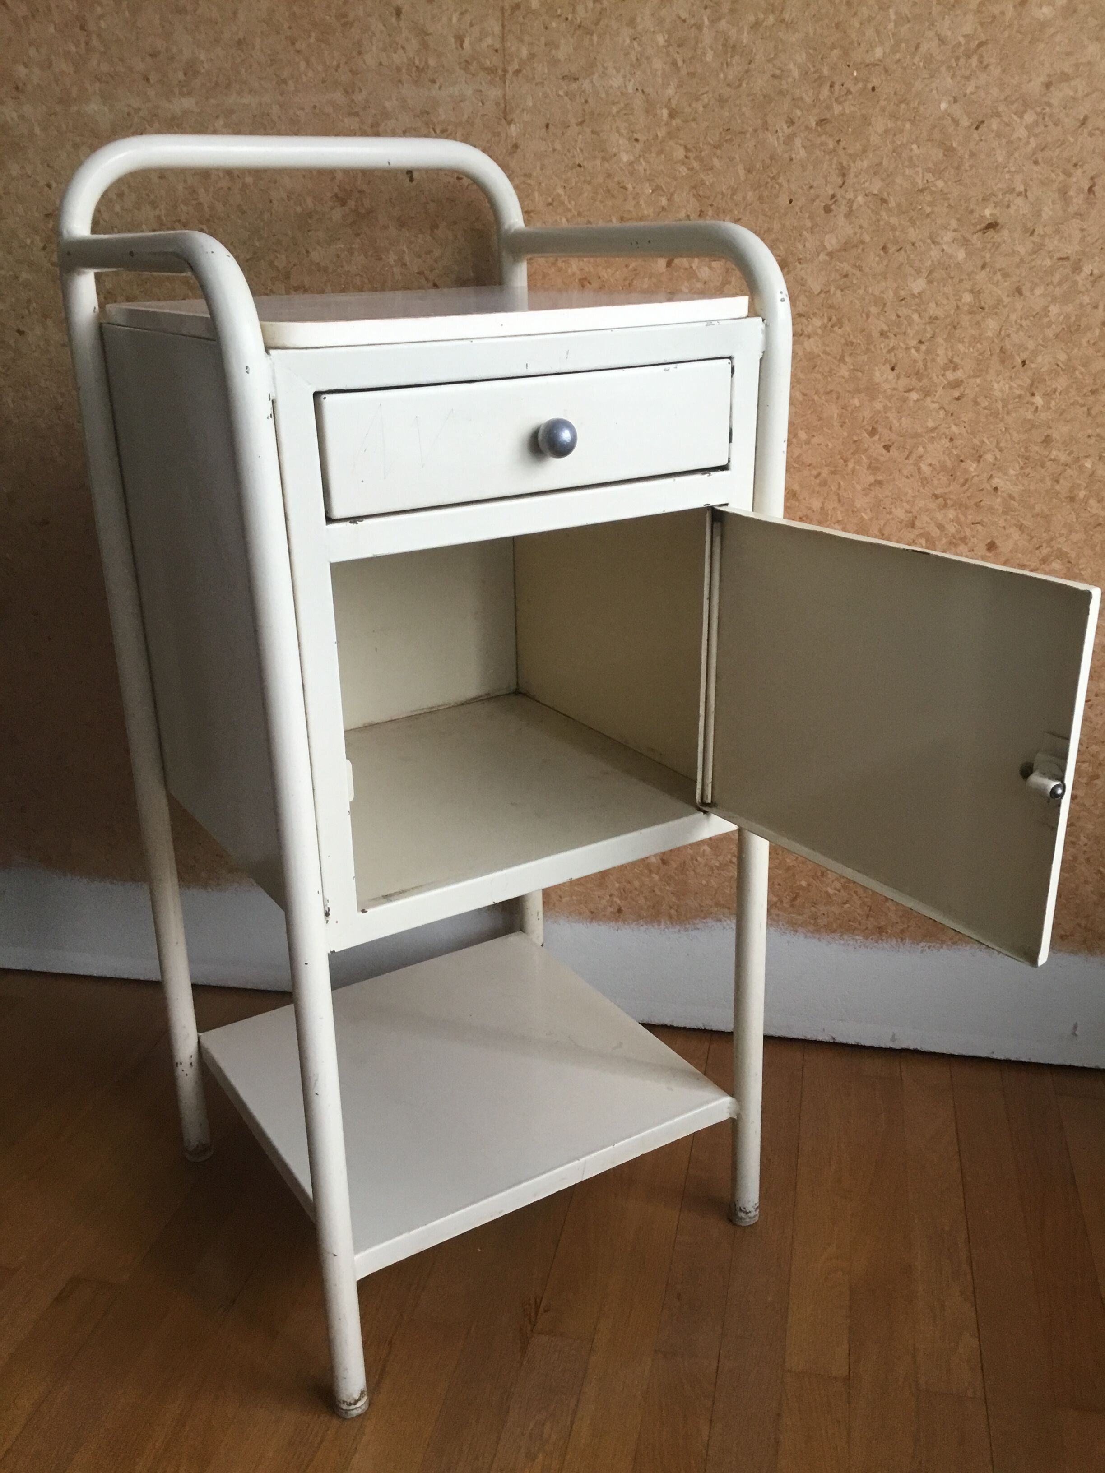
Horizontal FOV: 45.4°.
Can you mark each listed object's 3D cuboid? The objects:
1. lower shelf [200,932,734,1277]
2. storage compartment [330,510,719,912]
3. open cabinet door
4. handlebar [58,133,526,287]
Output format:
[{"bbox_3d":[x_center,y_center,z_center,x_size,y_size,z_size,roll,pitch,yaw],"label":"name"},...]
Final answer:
[{"bbox_3d":[-0.091,0.312,1.220,0.360,0.022,0.358,-14,24,-29],"label":"lower shelf"},{"bbox_3d":[-0.088,-0.075,1.054,0.322,0.239,0.329,-14,24,-29],"label":"storage compartment"},{"bbox_3d":[0.211,-0.014,0.879,0.015,0.235,0.305,-15,25,-33],"label":"open cabinet door"},{"bbox_3d":[-0.203,-0.438,1.104,0.415,0.117,0.025,-14,24,-29],"label":"handlebar"}]

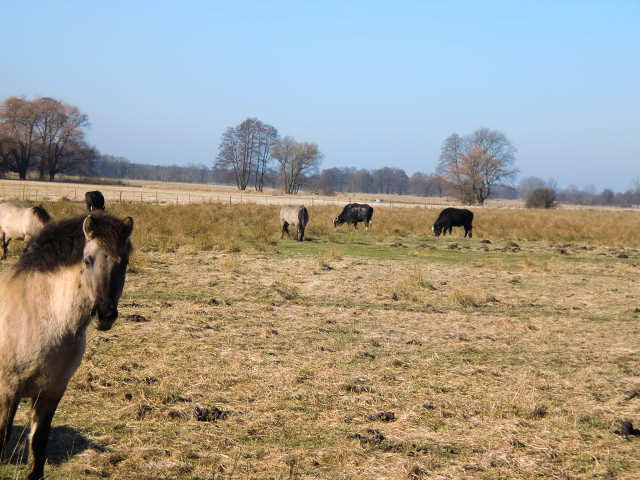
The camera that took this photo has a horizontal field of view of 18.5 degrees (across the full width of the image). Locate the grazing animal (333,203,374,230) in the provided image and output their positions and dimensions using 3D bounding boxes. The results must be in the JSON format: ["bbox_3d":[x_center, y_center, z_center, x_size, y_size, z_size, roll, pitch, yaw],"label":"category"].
[{"bbox_3d":[1.569,-1.045,91.000,1.950,1.320,0.680,3,2,12],"label":"grazing animal"}]

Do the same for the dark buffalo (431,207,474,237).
[{"bbox_3d":[5.892,-0.750,86.500,1.950,1.360,0.680,3,2,12],"label":"dark buffalo"}]

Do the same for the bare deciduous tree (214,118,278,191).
[{"bbox_3d":[-19.635,-22.686,520.000,16.800,19.000,14.000,3,2,0],"label":"bare deciduous tree"}]

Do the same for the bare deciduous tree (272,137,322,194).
[{"bbox_3d":[-5.052,-16.681,440.000,11.200,12.800,10.000,3,2,0],"label":"bare deciduous tree"}]

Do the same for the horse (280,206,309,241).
[{"bbox_3d":[-0.900,-0.625,72.000,0.550,1.340,1.750,2,2,-33],"label":"horse"}]

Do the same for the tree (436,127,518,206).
[{"bbox_3d":[29.735,-13.839,370.000,15.400,14.200,13.500,3,2,0],"label":"tree"}]

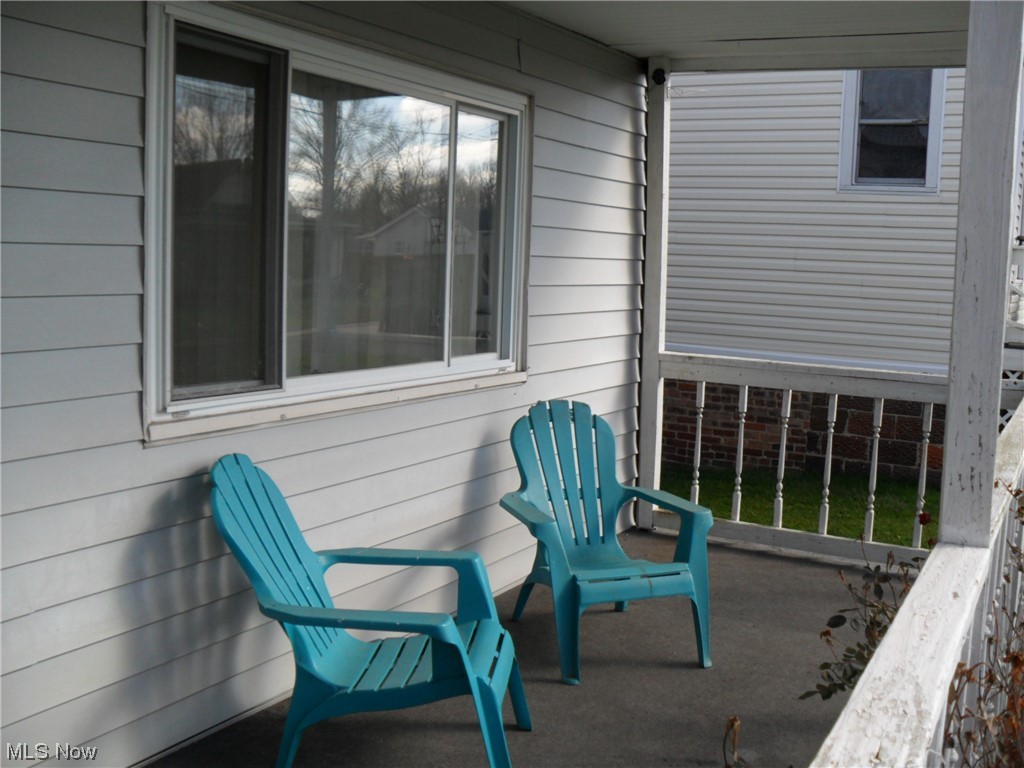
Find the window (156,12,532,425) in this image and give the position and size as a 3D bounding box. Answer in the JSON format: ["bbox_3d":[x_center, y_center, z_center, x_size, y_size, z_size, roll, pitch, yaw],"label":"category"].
[{"bbox_3d":[-0.454,-0.528,3.683,0.100,1.185,2.049,5,8,31],"label":"window"}]

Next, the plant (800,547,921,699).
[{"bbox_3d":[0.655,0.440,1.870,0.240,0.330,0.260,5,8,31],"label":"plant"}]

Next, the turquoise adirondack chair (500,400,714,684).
[{"bbox_3d":[0.334,0.552,3.973,0.662,0.881,0.828,-1,7,-20],"label":"turquoise adirondack chair"}]

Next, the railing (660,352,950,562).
[{"bbox_3d":[1.459,0.362,5.219,1.591,0.950,0.110,5,8,31],"label":"railing"}]

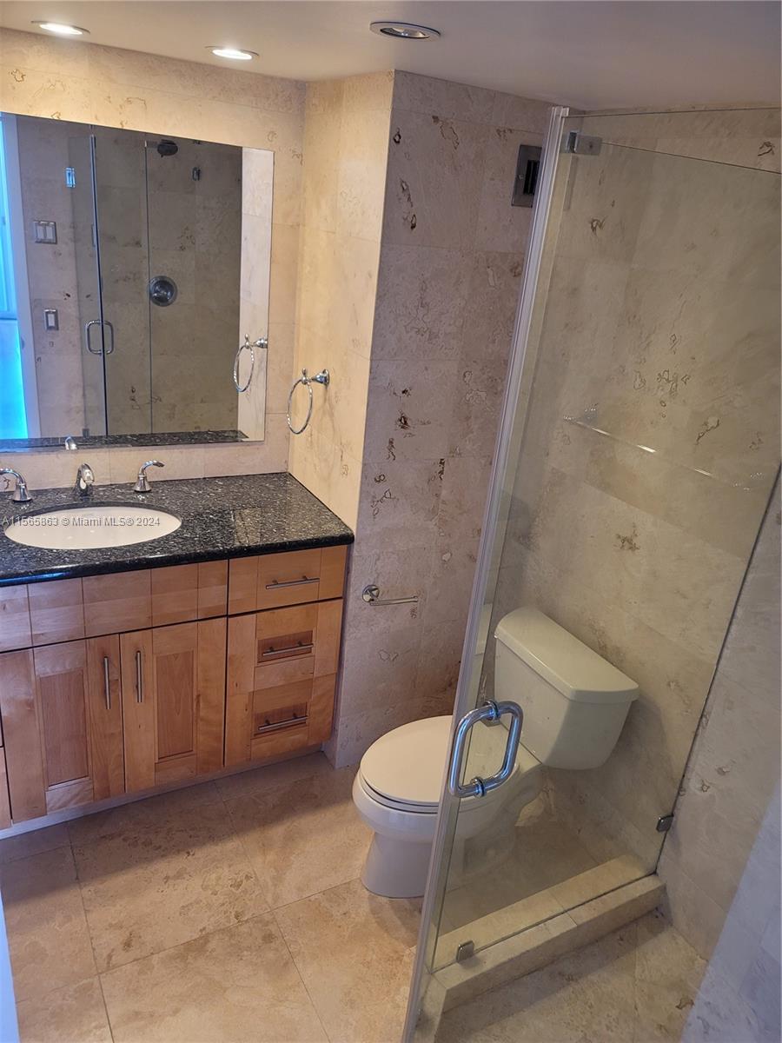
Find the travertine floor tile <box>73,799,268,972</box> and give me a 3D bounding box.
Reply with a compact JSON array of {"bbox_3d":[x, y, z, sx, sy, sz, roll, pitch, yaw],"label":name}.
[{"bbox_3d":[-0.640,1.031,2.186,0.457,0.012,0.457,-6,25,-28],"label":"travertine floor tile"}]

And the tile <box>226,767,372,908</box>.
[{"bbox_3d":[-0.241,0.987,2.402,0.457,0.012,0.457,-6,25,-28],"label":"tile"}]

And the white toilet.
[{"bbox_3d":[0.223,0.721,2.266,0.760,0.670,0.490,-6,25,-28],"label":"white toilet"}]

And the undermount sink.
[{"bbox_3d":[-0.875,0.091,2.245,0.490,0.160,0.370,-6,25,-28],"label":"undermount sink"}]

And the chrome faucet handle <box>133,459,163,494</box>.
[{"bbox_3d":[-0.802,-0.153,2.496,0.096,0.102,0.055,-6,25,-28],"label":"chrome faucet handle"}]

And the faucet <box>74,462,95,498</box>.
[{"bbox_3d":[-0.955,-0.123,2.365,0.056,0.114,0.150,-6,25,-28],"label":"faucet"}]

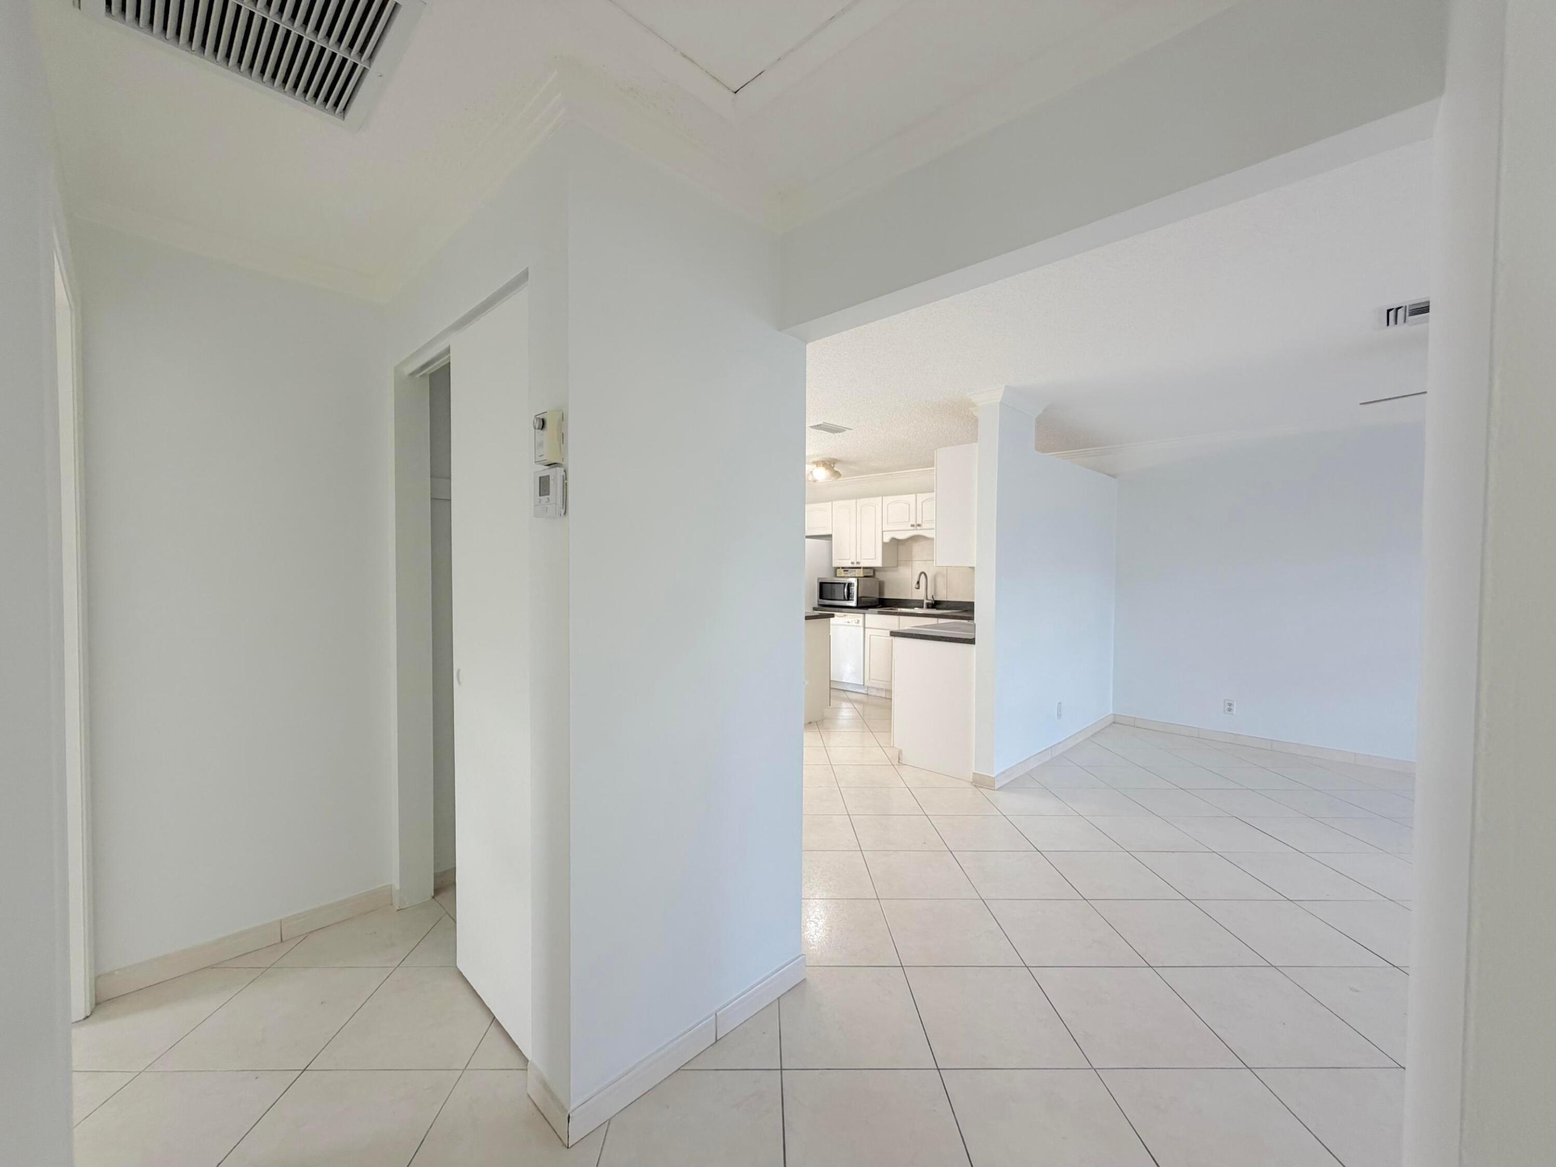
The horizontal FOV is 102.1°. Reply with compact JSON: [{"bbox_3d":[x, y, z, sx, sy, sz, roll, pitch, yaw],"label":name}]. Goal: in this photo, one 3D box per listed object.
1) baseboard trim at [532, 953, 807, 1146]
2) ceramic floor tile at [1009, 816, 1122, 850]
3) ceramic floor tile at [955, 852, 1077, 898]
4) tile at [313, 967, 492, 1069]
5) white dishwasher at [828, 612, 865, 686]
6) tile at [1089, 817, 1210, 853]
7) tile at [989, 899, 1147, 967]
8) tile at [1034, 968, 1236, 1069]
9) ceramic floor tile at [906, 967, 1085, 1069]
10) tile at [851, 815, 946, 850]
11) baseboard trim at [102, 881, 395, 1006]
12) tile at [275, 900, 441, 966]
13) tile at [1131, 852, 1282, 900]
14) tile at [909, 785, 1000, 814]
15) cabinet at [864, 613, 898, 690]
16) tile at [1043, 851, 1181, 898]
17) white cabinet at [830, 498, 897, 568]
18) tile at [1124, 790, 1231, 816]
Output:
[{"bbox_3d":[-0.264,1.265,1.841,0.204,0.080,0.848,2,2,44],"label":"baseboard trim"},{"bbox_3d":[1.476,1.300,3.258,0.426,0.012,0.426,0,1,-1],"label":"ceramic floor tile"},{"bbox_3d":[1.056,1.308,2.819,0.426,0.012,0.426,0,1,-1],"label":"ceramic floor tile"},{"bbox_3d":[-1.056,1.299,1.896,0.427,0.010,0.427,1,2,-1],"label":"tile"},{"bbox_3d":[0.909,0.732,7.099,0.600,0.818,0.600,2,2,44],"label":"white dishwasher"},{"bbox_3d":[1.897,1.298,3.253,0.427,0.010,0.427,1,2,-1],"label":"tile"},{"bbox_3d":[1.062,1.312,2.369,0.427,0.010,0.427,1,2,-1],"label":"tile"},{"bbox_3d":[1.076,1.331,1.951,0.426,0.012,0.426,0,1,-1],"label":"tile"},{"bbox_3d":[0.648,1.328,1.944,0.426,0.012,0.426,0,1,-1],"label":"ceramic floor tile"},{"bbox_3d":[0.622,1.283,3.230,0.427,0.010,0.427,1,2,-1],"label":"tile"},{"bbox_3d":[-1.832,1.256,2.244,0.013,0.083,0.819,2,2,44],"label":"baseboard trim"},{"bbox_3d":[-1.489,1.282,2.322,0.427,0.010,0.427,1,2,-1],"label":"tile"},{"bbox_3d":[1.912,1.314,2.830,0.426,0.012,0.426,0,1,-1],"label":"tile"},{"bbox_3d":[1.040,1.286,3.685,0.426,0.012,0.426,0,1,-1],"label":"tile"},{"bbox_3d":[1.288,0.706,6.711,0.400,0.772,0.610,2,2,44],"label":"cabinet"},{"bbox_3d":[1.485,1.311,2.825,0.426,0.012,0.426,0,1,-1],"label":"tile"},{"bbox_3d":[1.002,-0.562,7.165,0.686,0.759,0.325,2,2,44],"label":"white cabinet"},{"bbox_3d":[2.315,1.291,3.695,0.427,0.010,0.427,1,2,-1],"label":"tile"}]

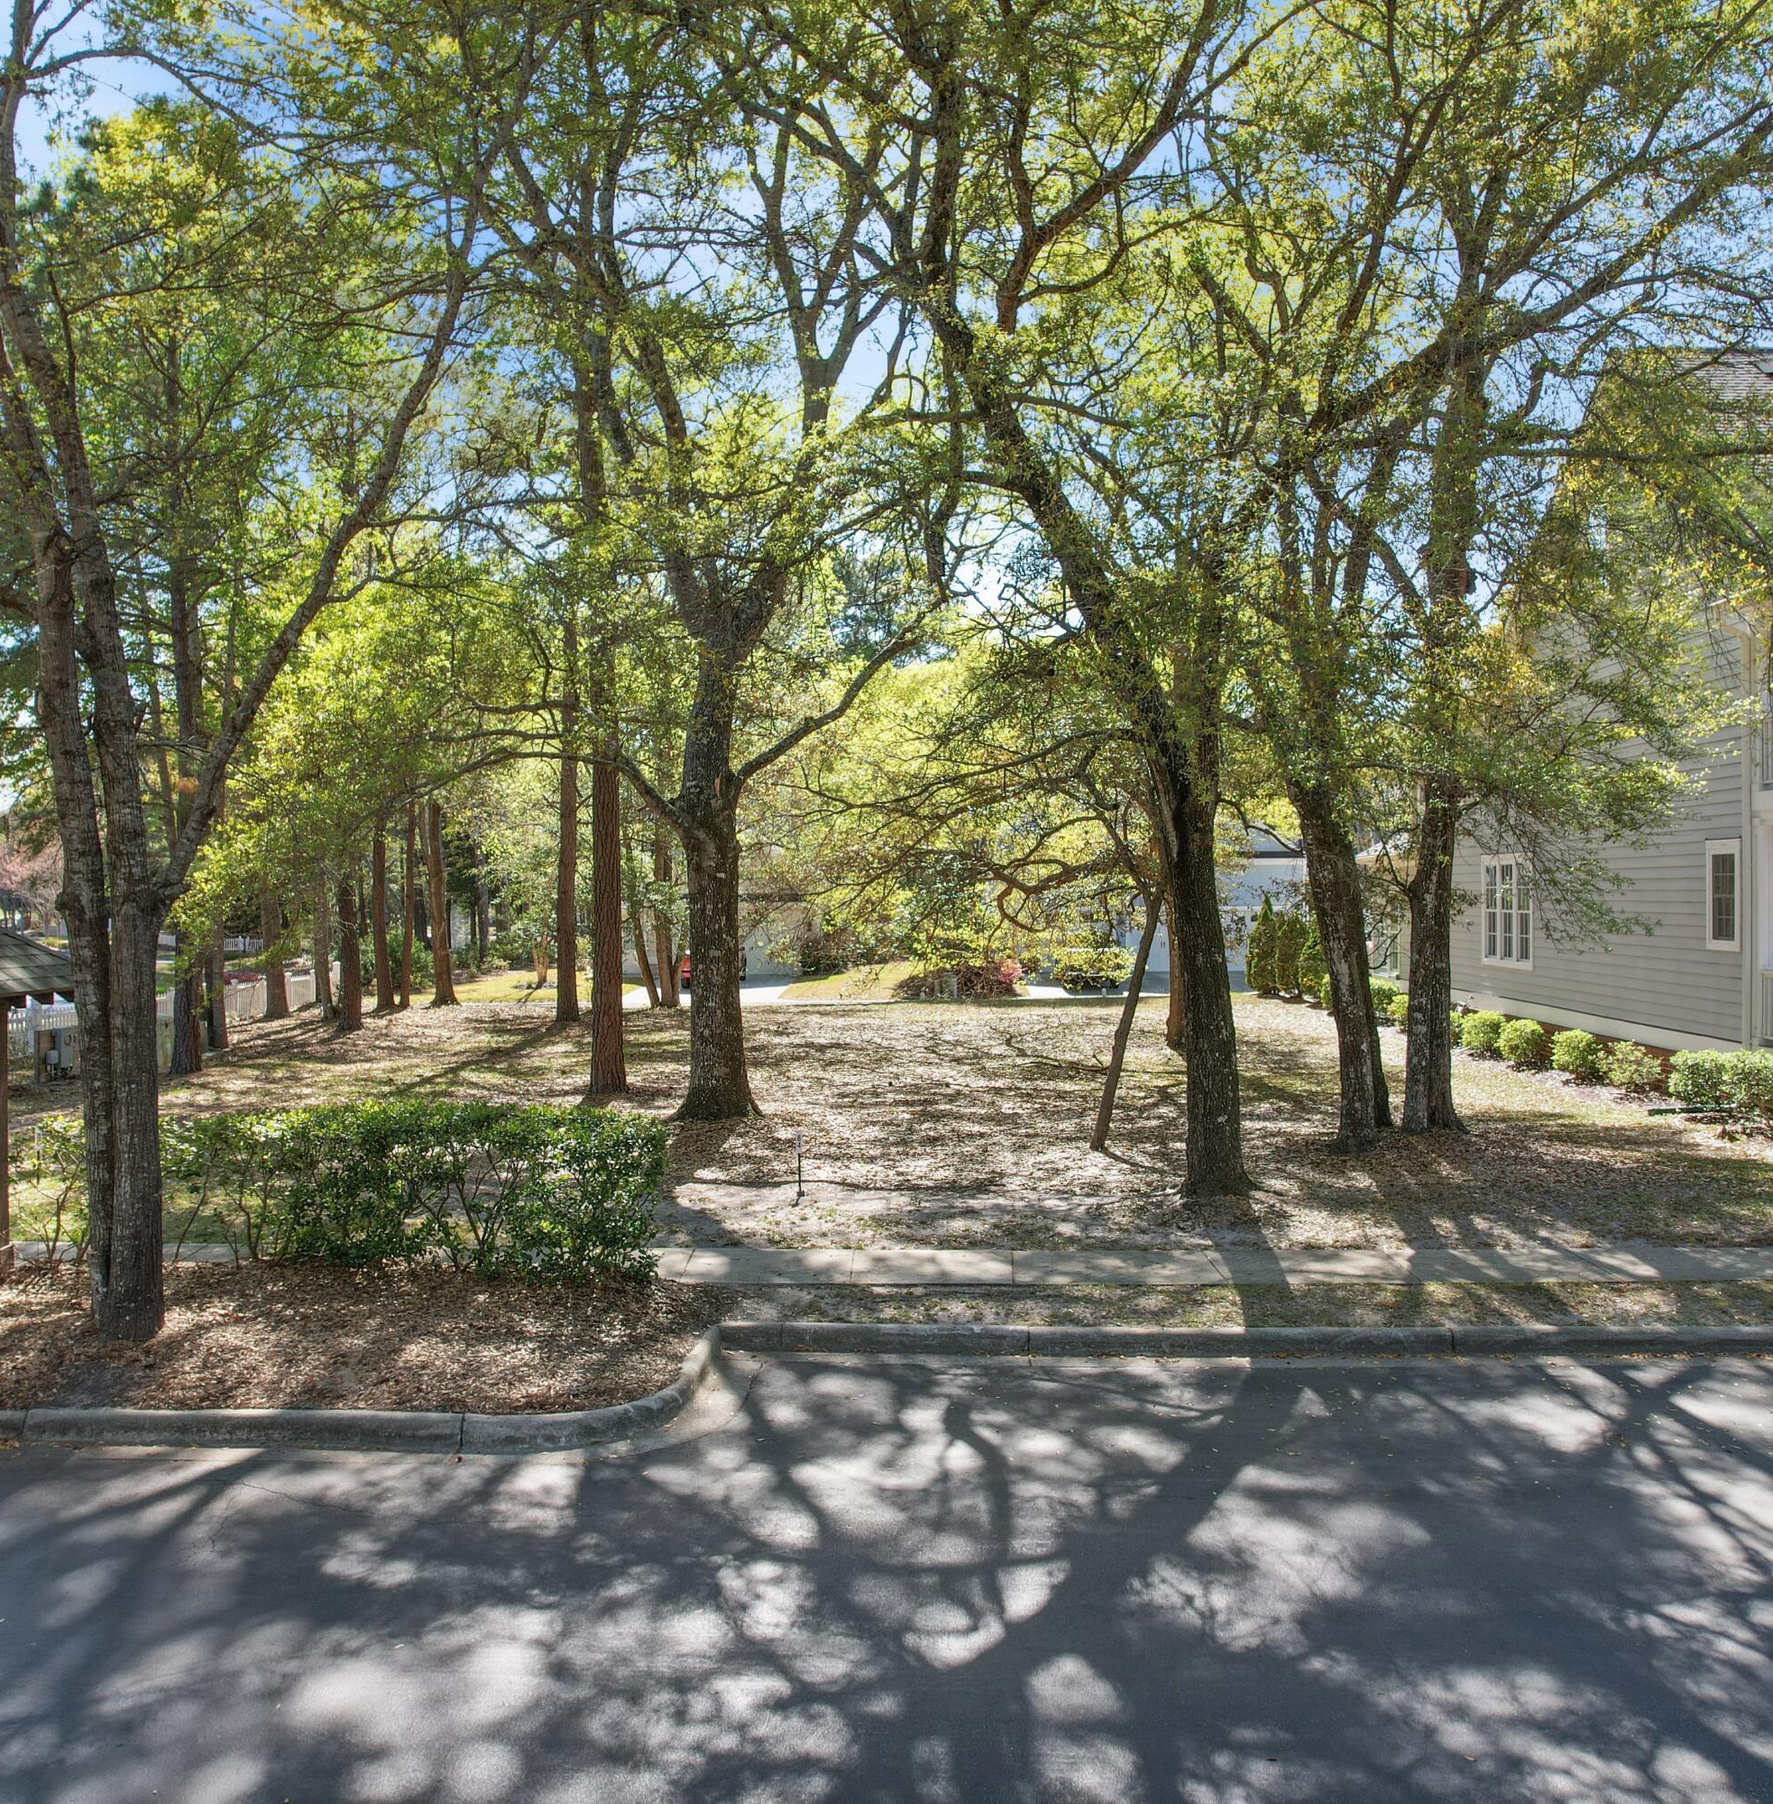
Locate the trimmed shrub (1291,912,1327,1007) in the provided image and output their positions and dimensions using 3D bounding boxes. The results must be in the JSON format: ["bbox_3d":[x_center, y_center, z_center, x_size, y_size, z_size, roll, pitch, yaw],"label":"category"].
[{"bbox_3d":[9.638,1.298,37.600,0.800,2.050,0.800,0,1,1],"label":"trimmed shrub"}]

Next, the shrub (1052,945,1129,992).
[{"bbox_3d":[5.280,1.724,42.800,1.950,1.250,1.600,0,1,1],"label":"shrub"}]

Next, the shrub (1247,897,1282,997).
[{"bbox_3d":[9.383,1.085,41.000,0.880,2.450,0.880,0,1,1],"label":"shrub"}]

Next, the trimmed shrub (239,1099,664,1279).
[{"bbox_3d":[-3.135,2.081,12.050,2.920,1.200,0.920,0,1,1],"label":"trimmed shrub"}]

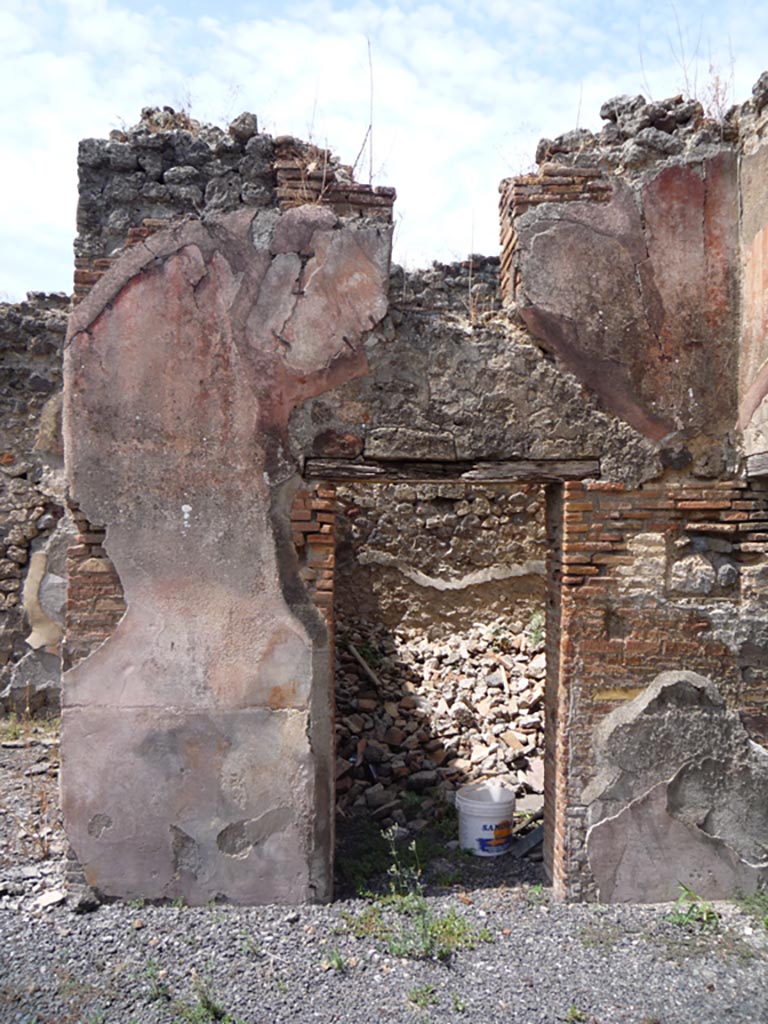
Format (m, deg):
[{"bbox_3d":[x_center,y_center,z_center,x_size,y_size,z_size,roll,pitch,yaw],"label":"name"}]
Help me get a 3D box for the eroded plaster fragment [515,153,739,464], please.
[{"bbox_3d":[0.990,-0.835,3.660,0.920,1.270,0.110,0,0,0],"label":"eroded plaster fragment"}]

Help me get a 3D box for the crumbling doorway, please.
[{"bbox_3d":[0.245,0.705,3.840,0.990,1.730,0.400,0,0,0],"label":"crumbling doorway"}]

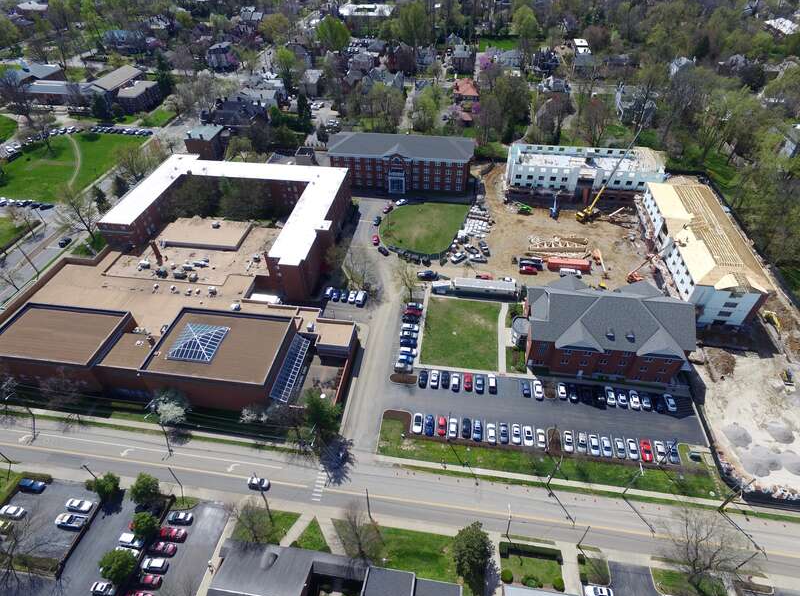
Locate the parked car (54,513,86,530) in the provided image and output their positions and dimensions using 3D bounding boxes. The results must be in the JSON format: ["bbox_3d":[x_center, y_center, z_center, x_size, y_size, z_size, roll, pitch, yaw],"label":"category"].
[{"bbox_3d":[-64.300,43.778,90.712,5.650,1.750,1.930,2,43,3],"label":"parked car"}]

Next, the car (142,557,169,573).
[{"bbox_3d":[-44.843,48.936,84.630,4.650,1.720,1.830,2,43,4],"label":"car"}]

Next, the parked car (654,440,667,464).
[{"bbox_3d":[55.676,32.865,98.601,1.880,1.580,4.800,5,43,7],"label":"parked car"}]

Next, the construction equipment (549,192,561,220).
[{"bbox_3d":[55.293,-32.508,164.503,2.500,7.600,5.200,5,43,7],"label":"construction equipment"}]

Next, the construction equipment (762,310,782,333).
[{"bbox_3d":[101.730,6.760,125.130,2.950,3.100,8.200,5,43,7],"label":"construction equipment"}]

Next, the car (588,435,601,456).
[{"bbox_3d":[42.192,31.868,100.094,1.820,1.500,4.700,5,43,7],"label":"car"}]

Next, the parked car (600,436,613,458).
[{"bbox_3d":[44.730,32.260,100.270,1.820,1.480,4.550,5,43,7],"label":"parked car"}]

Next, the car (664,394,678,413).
[{"bbox_3d":[62.882,24.343,107.402,1.800,1.460,4.550,4,44,6],"label":"car"}]

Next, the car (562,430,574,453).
[{"bbox_3d":[36.950,31.410,101.400,1.830,1.470,4.800,5,43,7],"label":"car"}]

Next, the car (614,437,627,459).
[{"bbox_3d":[47.357,32.337,99.426,1.830,1.460,4.600,4,44,6],"label":"car"}]

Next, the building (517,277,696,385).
[{"bbox_3d":[50.810,5.290,117.850,38.400,17.000,25.000,5,43,7],"label":"building"}]

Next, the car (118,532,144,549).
[{"bbox_3d":[-50.437,45.905,87.264,4.750,1.800,1.880,5,43,7],"label":"car"}]

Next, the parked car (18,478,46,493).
[{"bbox_3d":[-76.570,39.060,96.020,5.100,1.680,1.920,5,43,7],"label":"parked car"}]

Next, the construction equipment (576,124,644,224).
[{"bbox_3d":[70.618,-40.983,156.730,22.000,28.500,3.400,-28,49,-25],"label":"construction equipment"}]

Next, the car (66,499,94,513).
[{"bbox_3d":[-64.580,41.710,93.000,5.100,1.460,1.870,5,43,7],"label":"car"}]

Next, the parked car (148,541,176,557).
[{"bbox_3d":[-44.024,46.901,86.255,4.800,1.480,1.850,5,43,7],"label":"parked car"}]

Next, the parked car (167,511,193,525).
[{"bbox_3d":[-43.038,43.208,90.844,4.800,1.450,1.830,2,43,3],"label":"parked car"}]

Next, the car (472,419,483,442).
[{"bbox_3d":[17.420,29.720,103.740,1.840,1.500,4.850,5,43,7],"label":"car"}]

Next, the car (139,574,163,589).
[{"bbox_3d":[-44.705,50.455,82.450,4.600,1.480,1.820,5,43,7],"label":"car"}]

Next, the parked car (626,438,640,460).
[{"bbox_3d":[50.066,32.495,99.163,1.840,1.470,4.650,4,44,6],"label":"parked car"}]

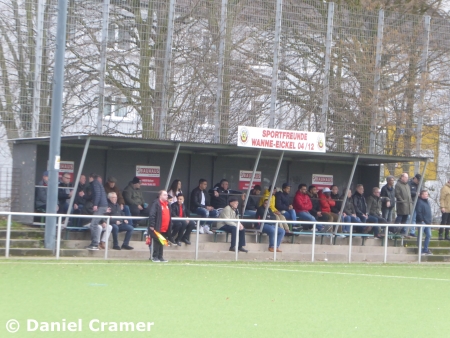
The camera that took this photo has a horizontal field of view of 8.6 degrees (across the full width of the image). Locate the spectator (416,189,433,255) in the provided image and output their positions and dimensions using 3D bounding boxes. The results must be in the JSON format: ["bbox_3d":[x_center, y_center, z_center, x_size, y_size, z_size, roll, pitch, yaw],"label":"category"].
[{"bbox_3d":[5.502,1.478,82.700,0.380,1.770,0.520,3,0,30],"label":"spectator"}]

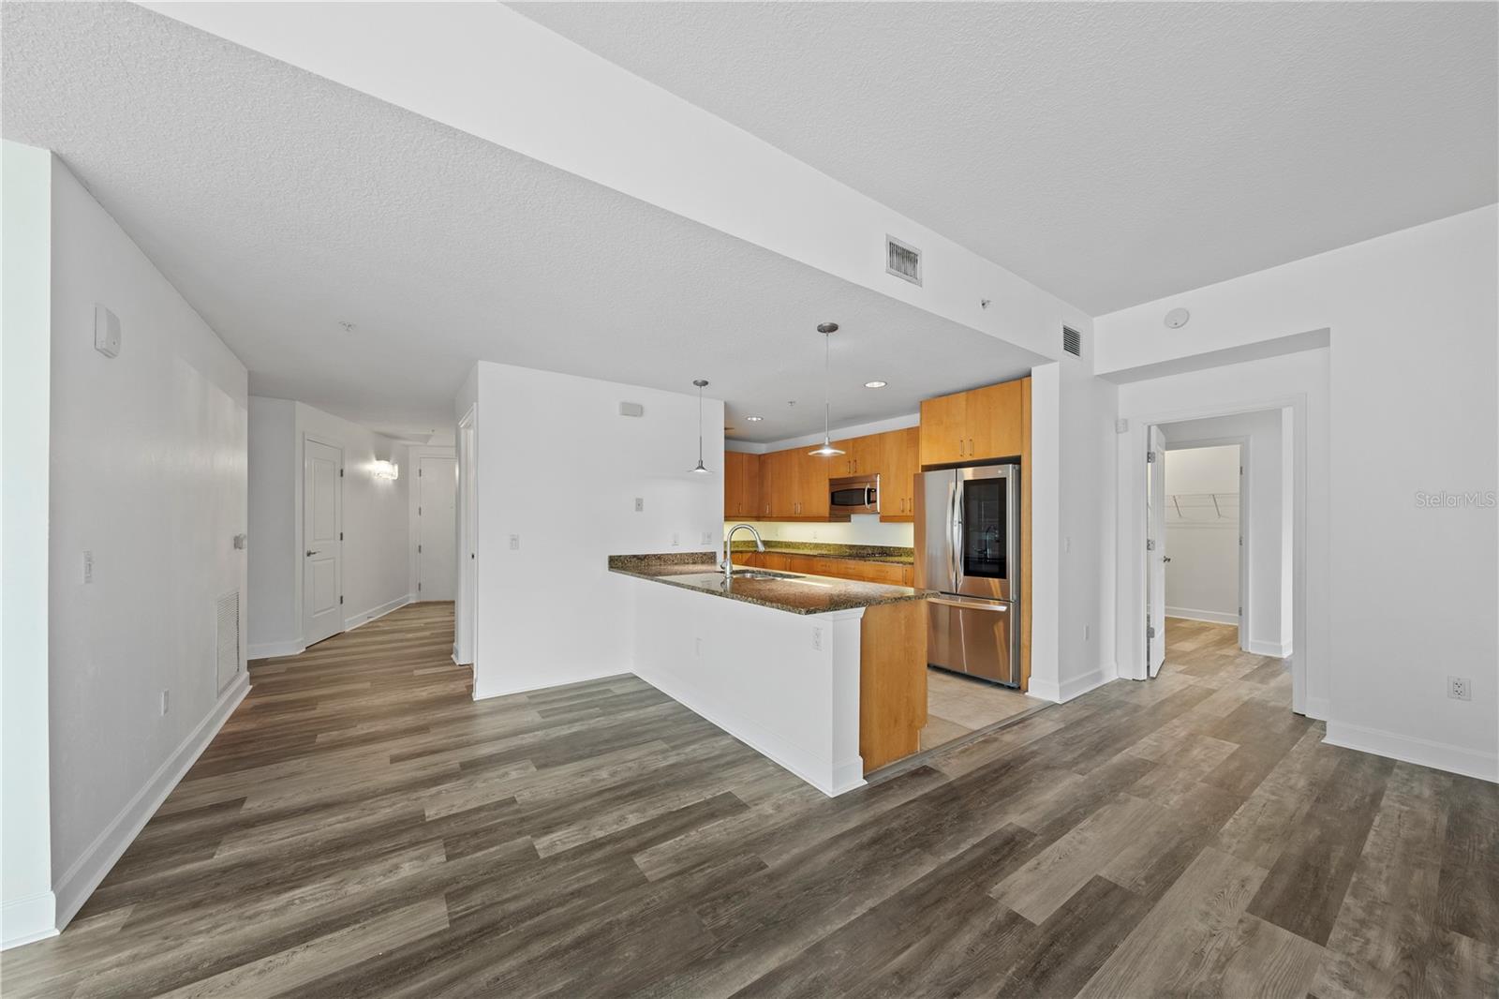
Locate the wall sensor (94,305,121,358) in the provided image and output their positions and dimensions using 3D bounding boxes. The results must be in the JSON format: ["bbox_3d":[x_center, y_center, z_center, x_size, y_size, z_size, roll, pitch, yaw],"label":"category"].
[{"bbox_3d":[-2.451,-0.637,1.915,0.040,0.171,0.121,1,-1,-36],"label":"wall sensor"}]

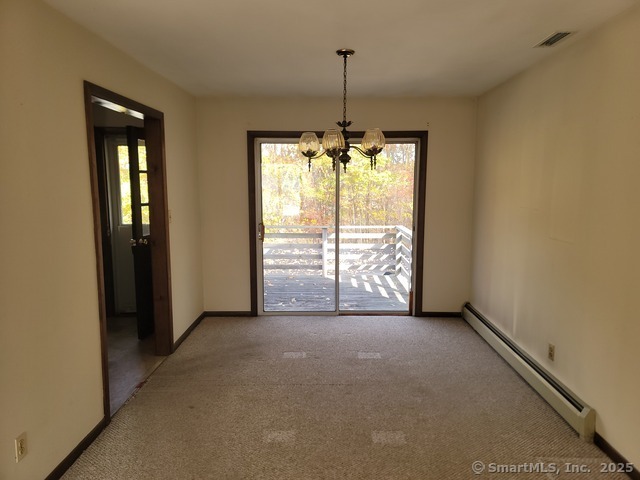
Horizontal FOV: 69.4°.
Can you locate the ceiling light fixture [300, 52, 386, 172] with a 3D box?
[{"bbox_3d":[0.152,-0.874,3.163,0.605,0.815,0.635,0,8,1],"label":"ceiling light fixture"}]

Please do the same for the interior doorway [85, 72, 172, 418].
[{"bbox_3d":[-1.401,0.054,3.419,0.145,2.111,1.315,0,8,1],"label":"interior doorway"}]

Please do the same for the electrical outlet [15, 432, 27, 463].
[{"bbox_3d":[-1.355,0.935,2.097,0.012,0.114,0.070,0,8,1],"label":"electrical outlet"}]

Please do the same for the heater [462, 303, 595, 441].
[{"bbox_3d":[1.636,0.958,3.988,0.073,0.168,2.487,0,8,1],"label":"heater"}]

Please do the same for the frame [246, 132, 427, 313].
[{"bbox_3d":[0.189,-0.152,5.148,1.948,2.063,0.105,0,8,1],"label":"frame"}]

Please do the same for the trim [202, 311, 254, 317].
[{"bbox_3d":[-1.045,0.844,5.255,0.540,0.061,0.020,0,8,1],"label":"trim"}]

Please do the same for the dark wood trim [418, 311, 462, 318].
[{"bbox_3d":[1.395,0.848,5.221,0.470,0.061,0.020,0,8,1],"label":"dark wood trim"}]

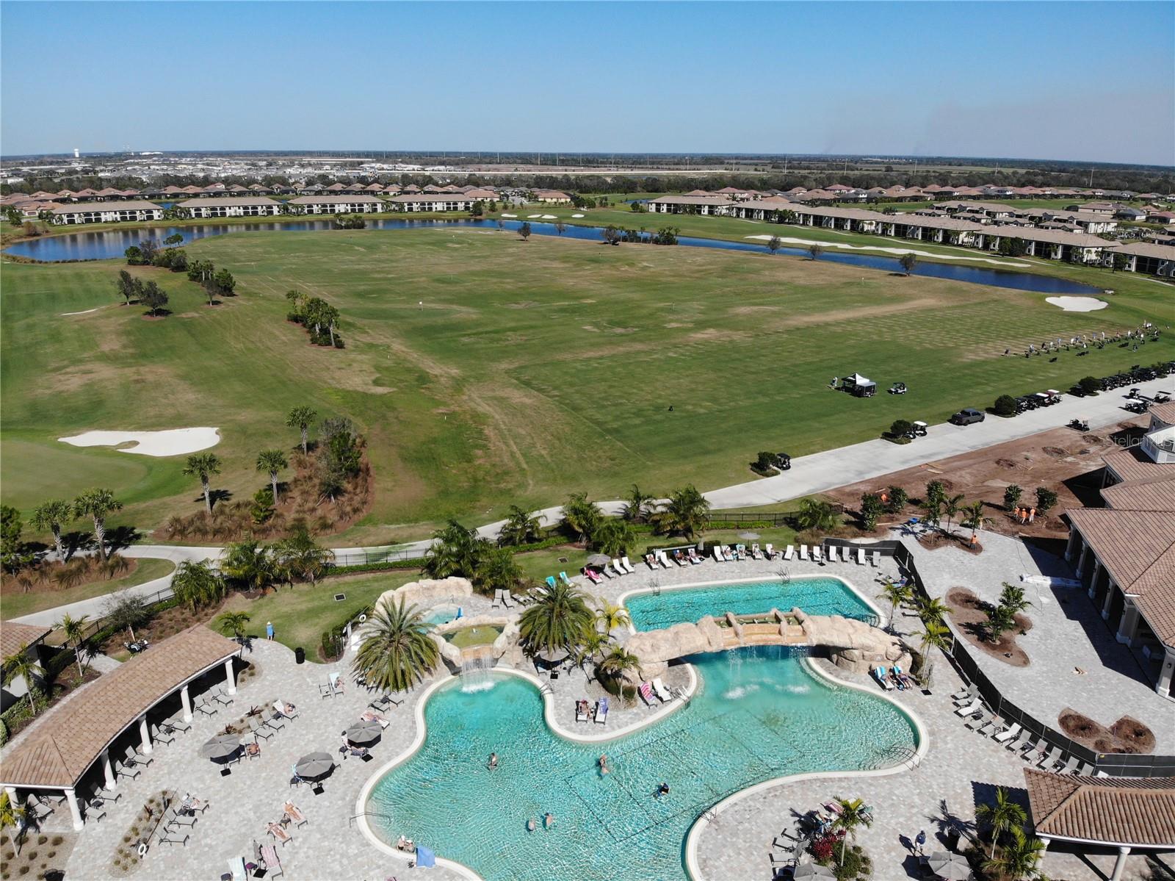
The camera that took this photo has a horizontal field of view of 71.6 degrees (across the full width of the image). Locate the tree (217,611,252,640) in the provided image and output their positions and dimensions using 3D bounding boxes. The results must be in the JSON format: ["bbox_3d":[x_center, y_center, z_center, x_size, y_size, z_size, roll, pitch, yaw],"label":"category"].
[{"bbox_3d":[-27.144,15.171,63.089,2.700,4.200,2.700,-9,22,-25],"label":"tree"}]

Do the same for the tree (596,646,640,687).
[{"bbox_3d":[2.325,16.950,58.500,3.000,4.500,3.000,1,20,3],"label":"tree"}]

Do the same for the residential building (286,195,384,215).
[{"bbox_3d":[-163.594,-153.824,531.392,58.000,9.800,19.000,-8,21,-23],"label":"residential building"}]

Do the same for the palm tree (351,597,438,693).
[{"bbox_3d":[-14.497,15.434,61.392,6.200,6.700,6.200,-5,20,-14],"label":"palm tree"}]

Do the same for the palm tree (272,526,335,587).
[{"bbox_3d":[-25.828,10.551,74.374,5.300,5.400,5.300,-7,21,-20],"label":"palm tree"}]

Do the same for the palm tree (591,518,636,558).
[{"bbox_3d":[2.795,9.510,80.133,4.100,4.000,4.100,1,20,2],"label":"palm tree"}]

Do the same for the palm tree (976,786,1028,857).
[{"bbox_3d":[23.420,21.876,46.378,2.950,5.100,2.950,13,23,31],"label":"palm tree"}]

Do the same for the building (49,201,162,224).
[{"bbox_3d":[-267.537,-127.437,455.312,55.000,9.800,17.000,-10,22,-28],"label":"building"}]

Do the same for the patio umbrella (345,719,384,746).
[{"bbox_3d":[-14.742,20.185,54.297,2.300,2.480,2.300,-6,20,-17],"label":"patio umbrella"}]

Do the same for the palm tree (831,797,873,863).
[{"bbox_3d":[14.343,21.717,44.932,2.300,4.600,2.300,8,21,21],"label":"palm tree"}]

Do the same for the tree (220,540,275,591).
[{"bbox_3d":[-33.947,12.620,81.118,5.200,5.400,5.200,1,19,0],"label":"tree"}]

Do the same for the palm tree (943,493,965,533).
[{"bbox_3d":[38.925,7.834,87.070,2.600,4.600,2.600,10,22,25],"label":"palm tree"}]

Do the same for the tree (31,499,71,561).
[{"bbox_3d":[-51.588,8.877,79.143,4.100,6.700,4.100,-13,24,-33],"label":"tree"}]

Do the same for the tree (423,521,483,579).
[{"bbox_3d":[-13.705,11.345,83.220,6.100,6.800,6.100,1,19,0],"label":"tree"}]

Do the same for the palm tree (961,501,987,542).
[{"bbox_3d":[43.935,9.599,91.960,3.000,5.400,3.000,1,19,0],"label":"palm tree"}]

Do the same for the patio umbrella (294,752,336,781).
[{"bbox_3d":[-18.716,23.093,56.180,2.700,2.600,2.700,1,19,0],"label":"patio umbrella"}]

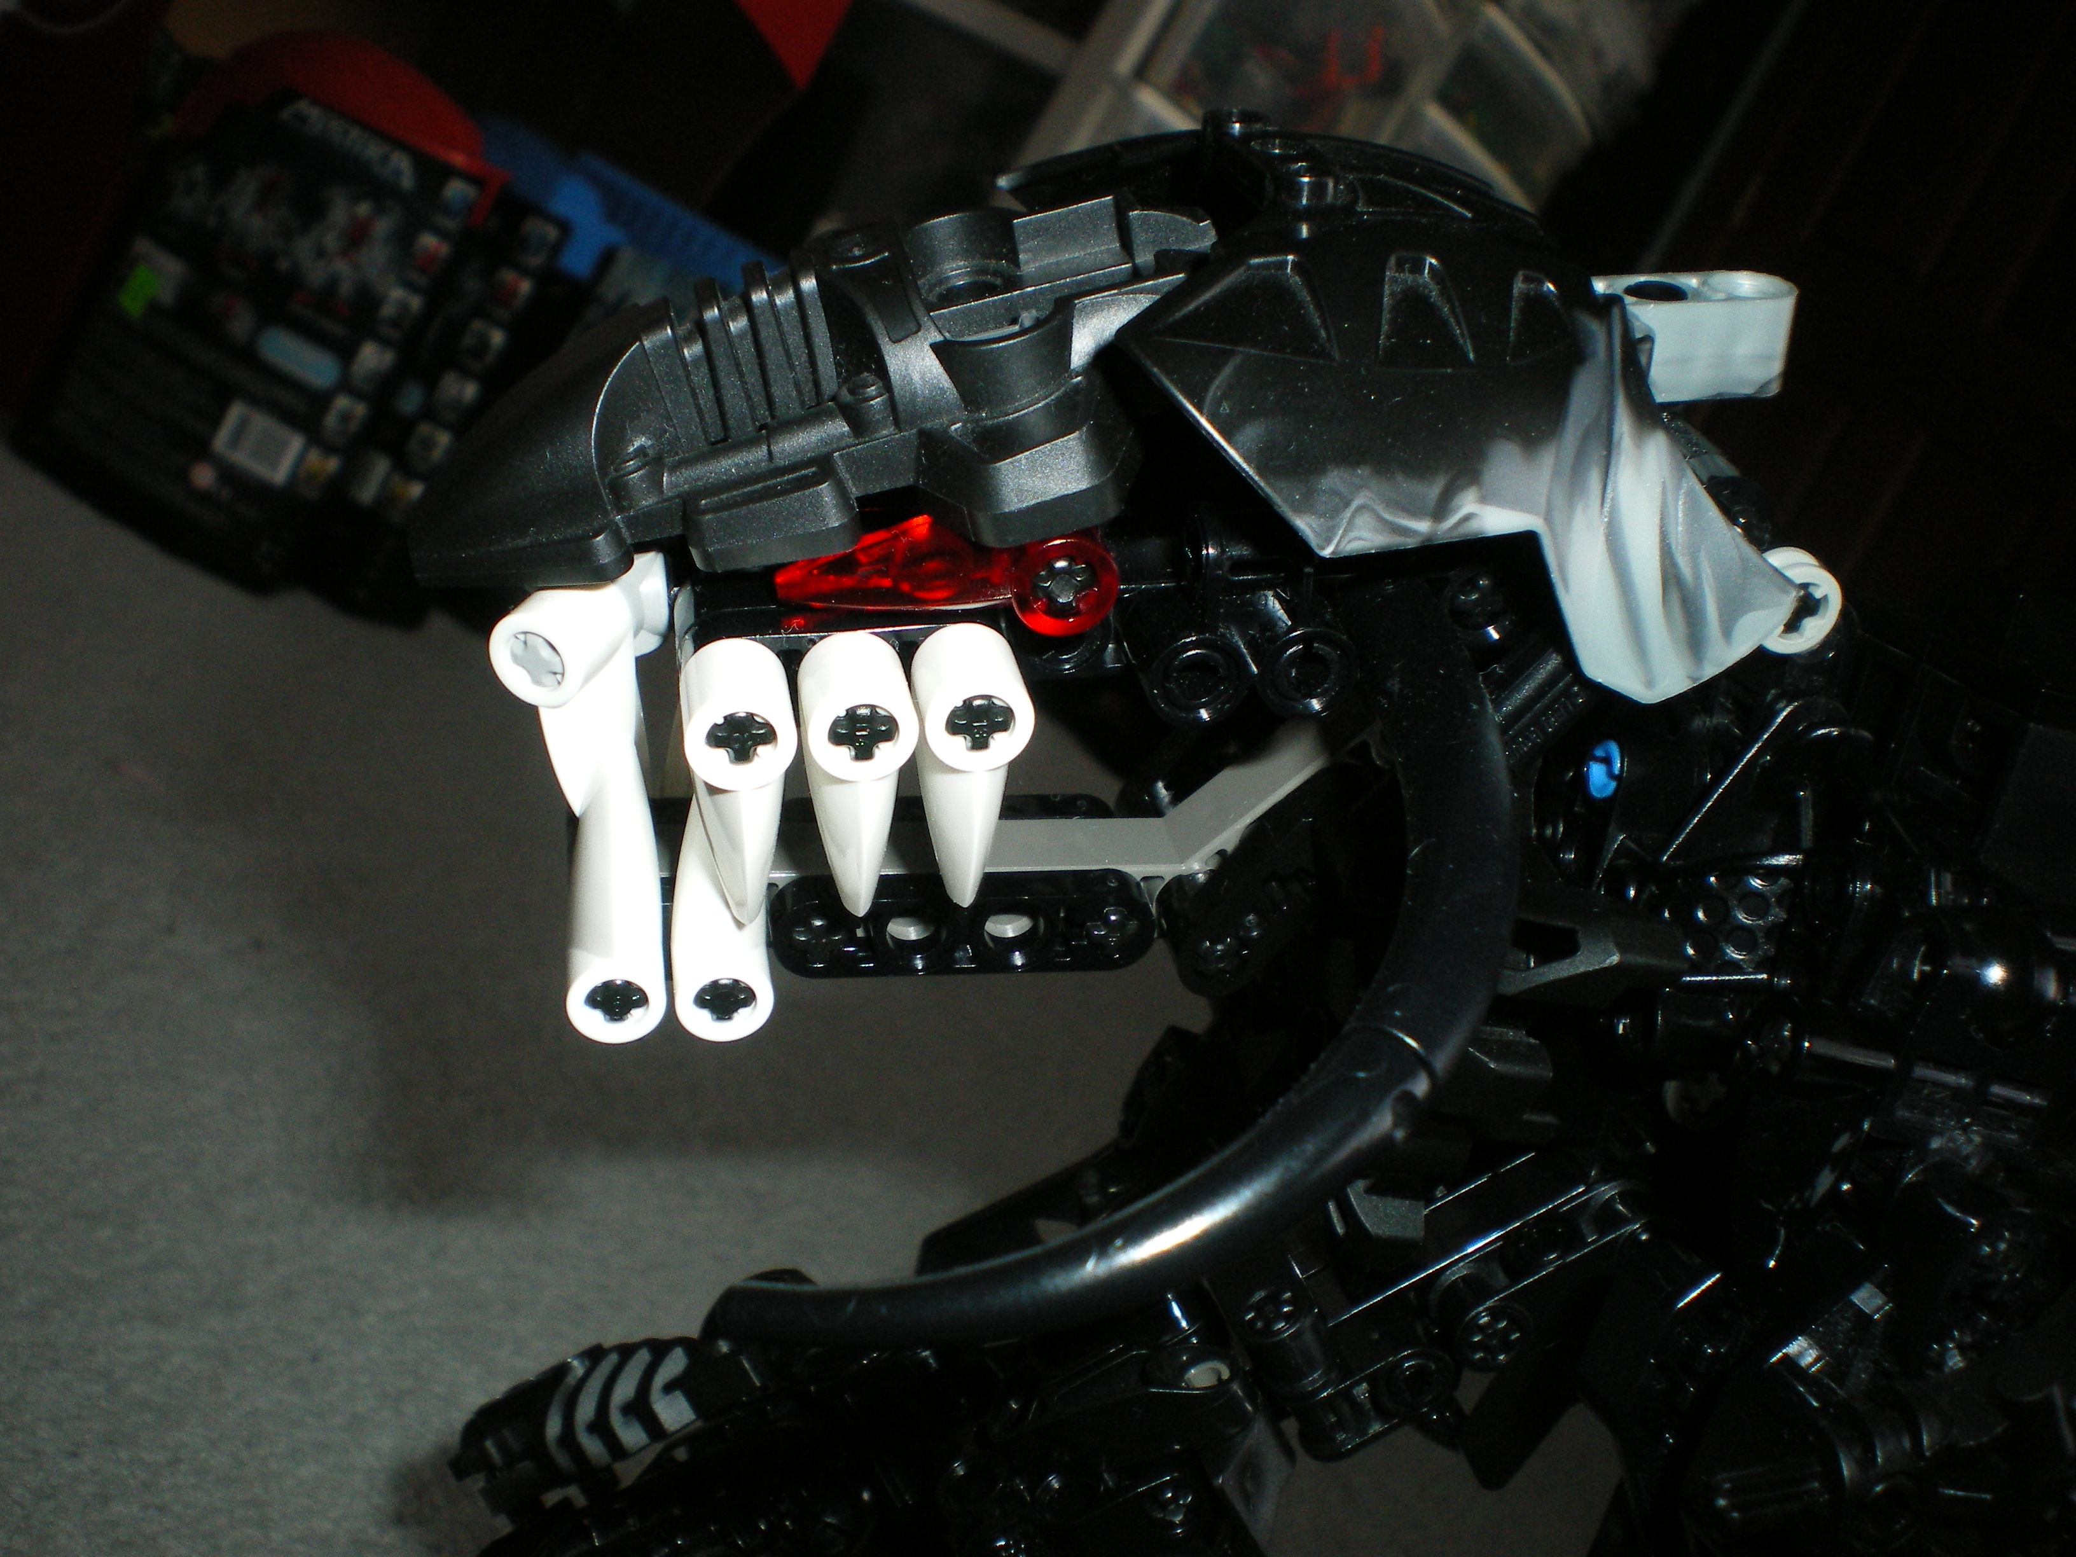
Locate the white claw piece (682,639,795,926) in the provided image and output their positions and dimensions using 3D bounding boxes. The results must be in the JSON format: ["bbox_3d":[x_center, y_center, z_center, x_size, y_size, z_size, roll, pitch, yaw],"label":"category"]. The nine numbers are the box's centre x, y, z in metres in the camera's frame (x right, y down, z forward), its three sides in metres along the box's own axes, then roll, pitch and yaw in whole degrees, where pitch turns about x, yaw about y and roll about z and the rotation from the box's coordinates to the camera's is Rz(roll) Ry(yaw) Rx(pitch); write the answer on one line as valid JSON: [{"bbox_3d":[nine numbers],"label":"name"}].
[{"bbox_3d":[-0.020,0.002,0.149,0.007,0.023,0.008,-5,33,-10],"label":"white claw piece"}]

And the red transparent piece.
[{"bbox_3d":[-0.007,-0.015,0.149,0.023,0.007,0.008,-2,32,-12],"label":"red transparent piece"}]

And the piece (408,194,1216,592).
[{"bbox_3d":[-0.015,-0.028,0.151,0.063,0.019,0.024,-16,49,-7],"label":"piece"}]

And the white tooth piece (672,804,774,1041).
[{"bbox_3d":[-0.024,0.008,0.162,0.007,0.023,0.008,-1,32,-12],"label":"white tooth piece"}]

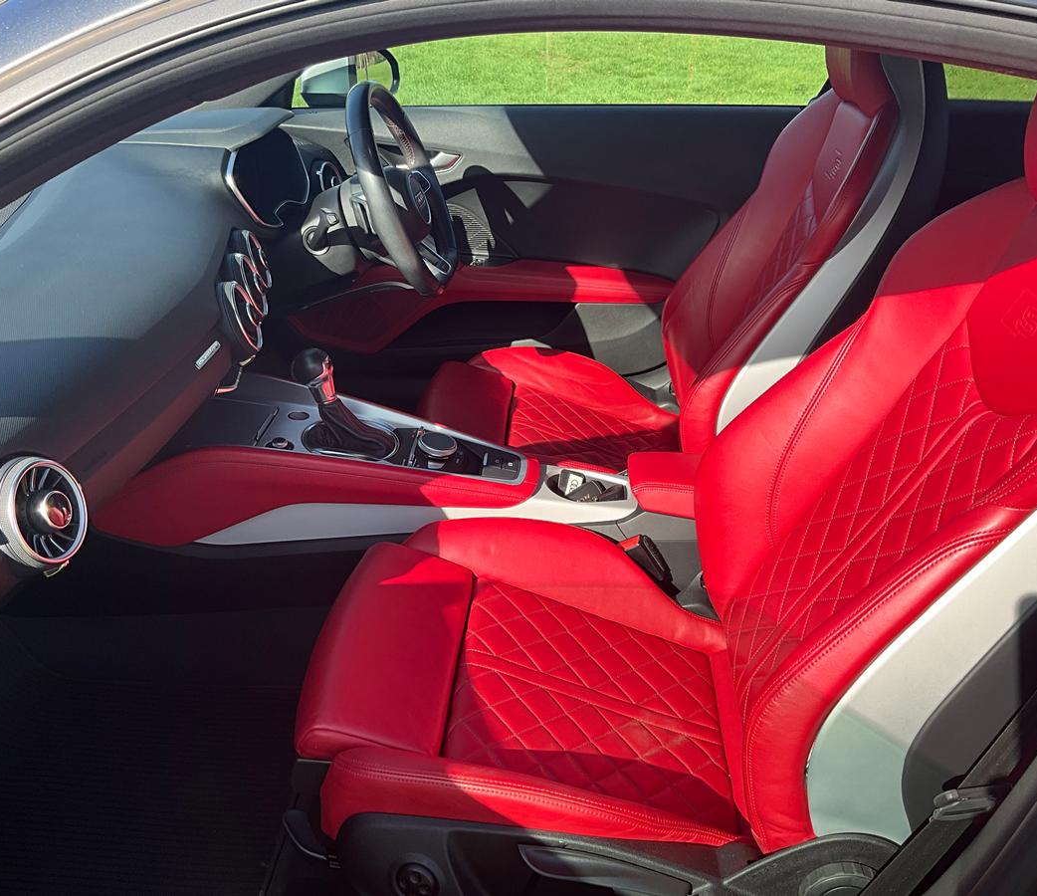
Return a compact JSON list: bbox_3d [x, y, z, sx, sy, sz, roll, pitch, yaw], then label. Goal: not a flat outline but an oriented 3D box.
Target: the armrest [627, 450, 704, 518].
[{"bbox_3d":[0.281,0.051,1.440,0.240,0.065,0.115,3,29,3],"label":"armrest"}]

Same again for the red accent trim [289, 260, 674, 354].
[{"bbox_3d":[-0.080,-0.275,2.031,0.790,0.210,0.110,3,29,3],"label":"red accent trim"}]

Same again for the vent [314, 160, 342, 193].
[{"bbox_3d":[-0.348,-0.479,1.835,0.045,0.090,0.090,-12,27,11],"label":"vent"}]

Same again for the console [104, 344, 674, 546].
[{"bbox_3d":[-0.191,-0.020,1.436,0.780,0.260,0.290,3,29,3],"label":"console"}]

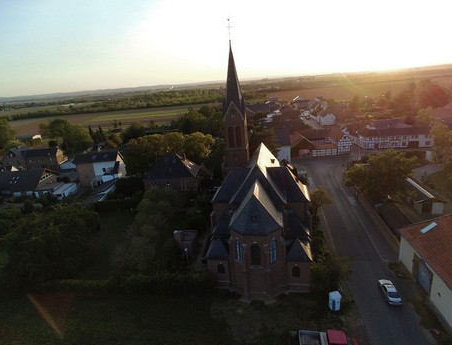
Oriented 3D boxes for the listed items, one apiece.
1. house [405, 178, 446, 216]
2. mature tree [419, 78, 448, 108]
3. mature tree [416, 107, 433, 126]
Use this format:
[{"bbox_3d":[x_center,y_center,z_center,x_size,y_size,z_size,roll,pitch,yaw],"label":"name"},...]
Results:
[{"bbox_3d":[48.151,5.628,73.144,6.500,3.900,14.000,-1,17,11],"label":"house"},{"bbox_3d":[137.685,-51.115,196.657,19.000,20.500,18.500,-4,17,0],"label":"mature tree"},{"bbox_3d":[106.334,-29.002,157.819,8.000,12.460,8.000,-4,17,0],"label":"mature tree"}]

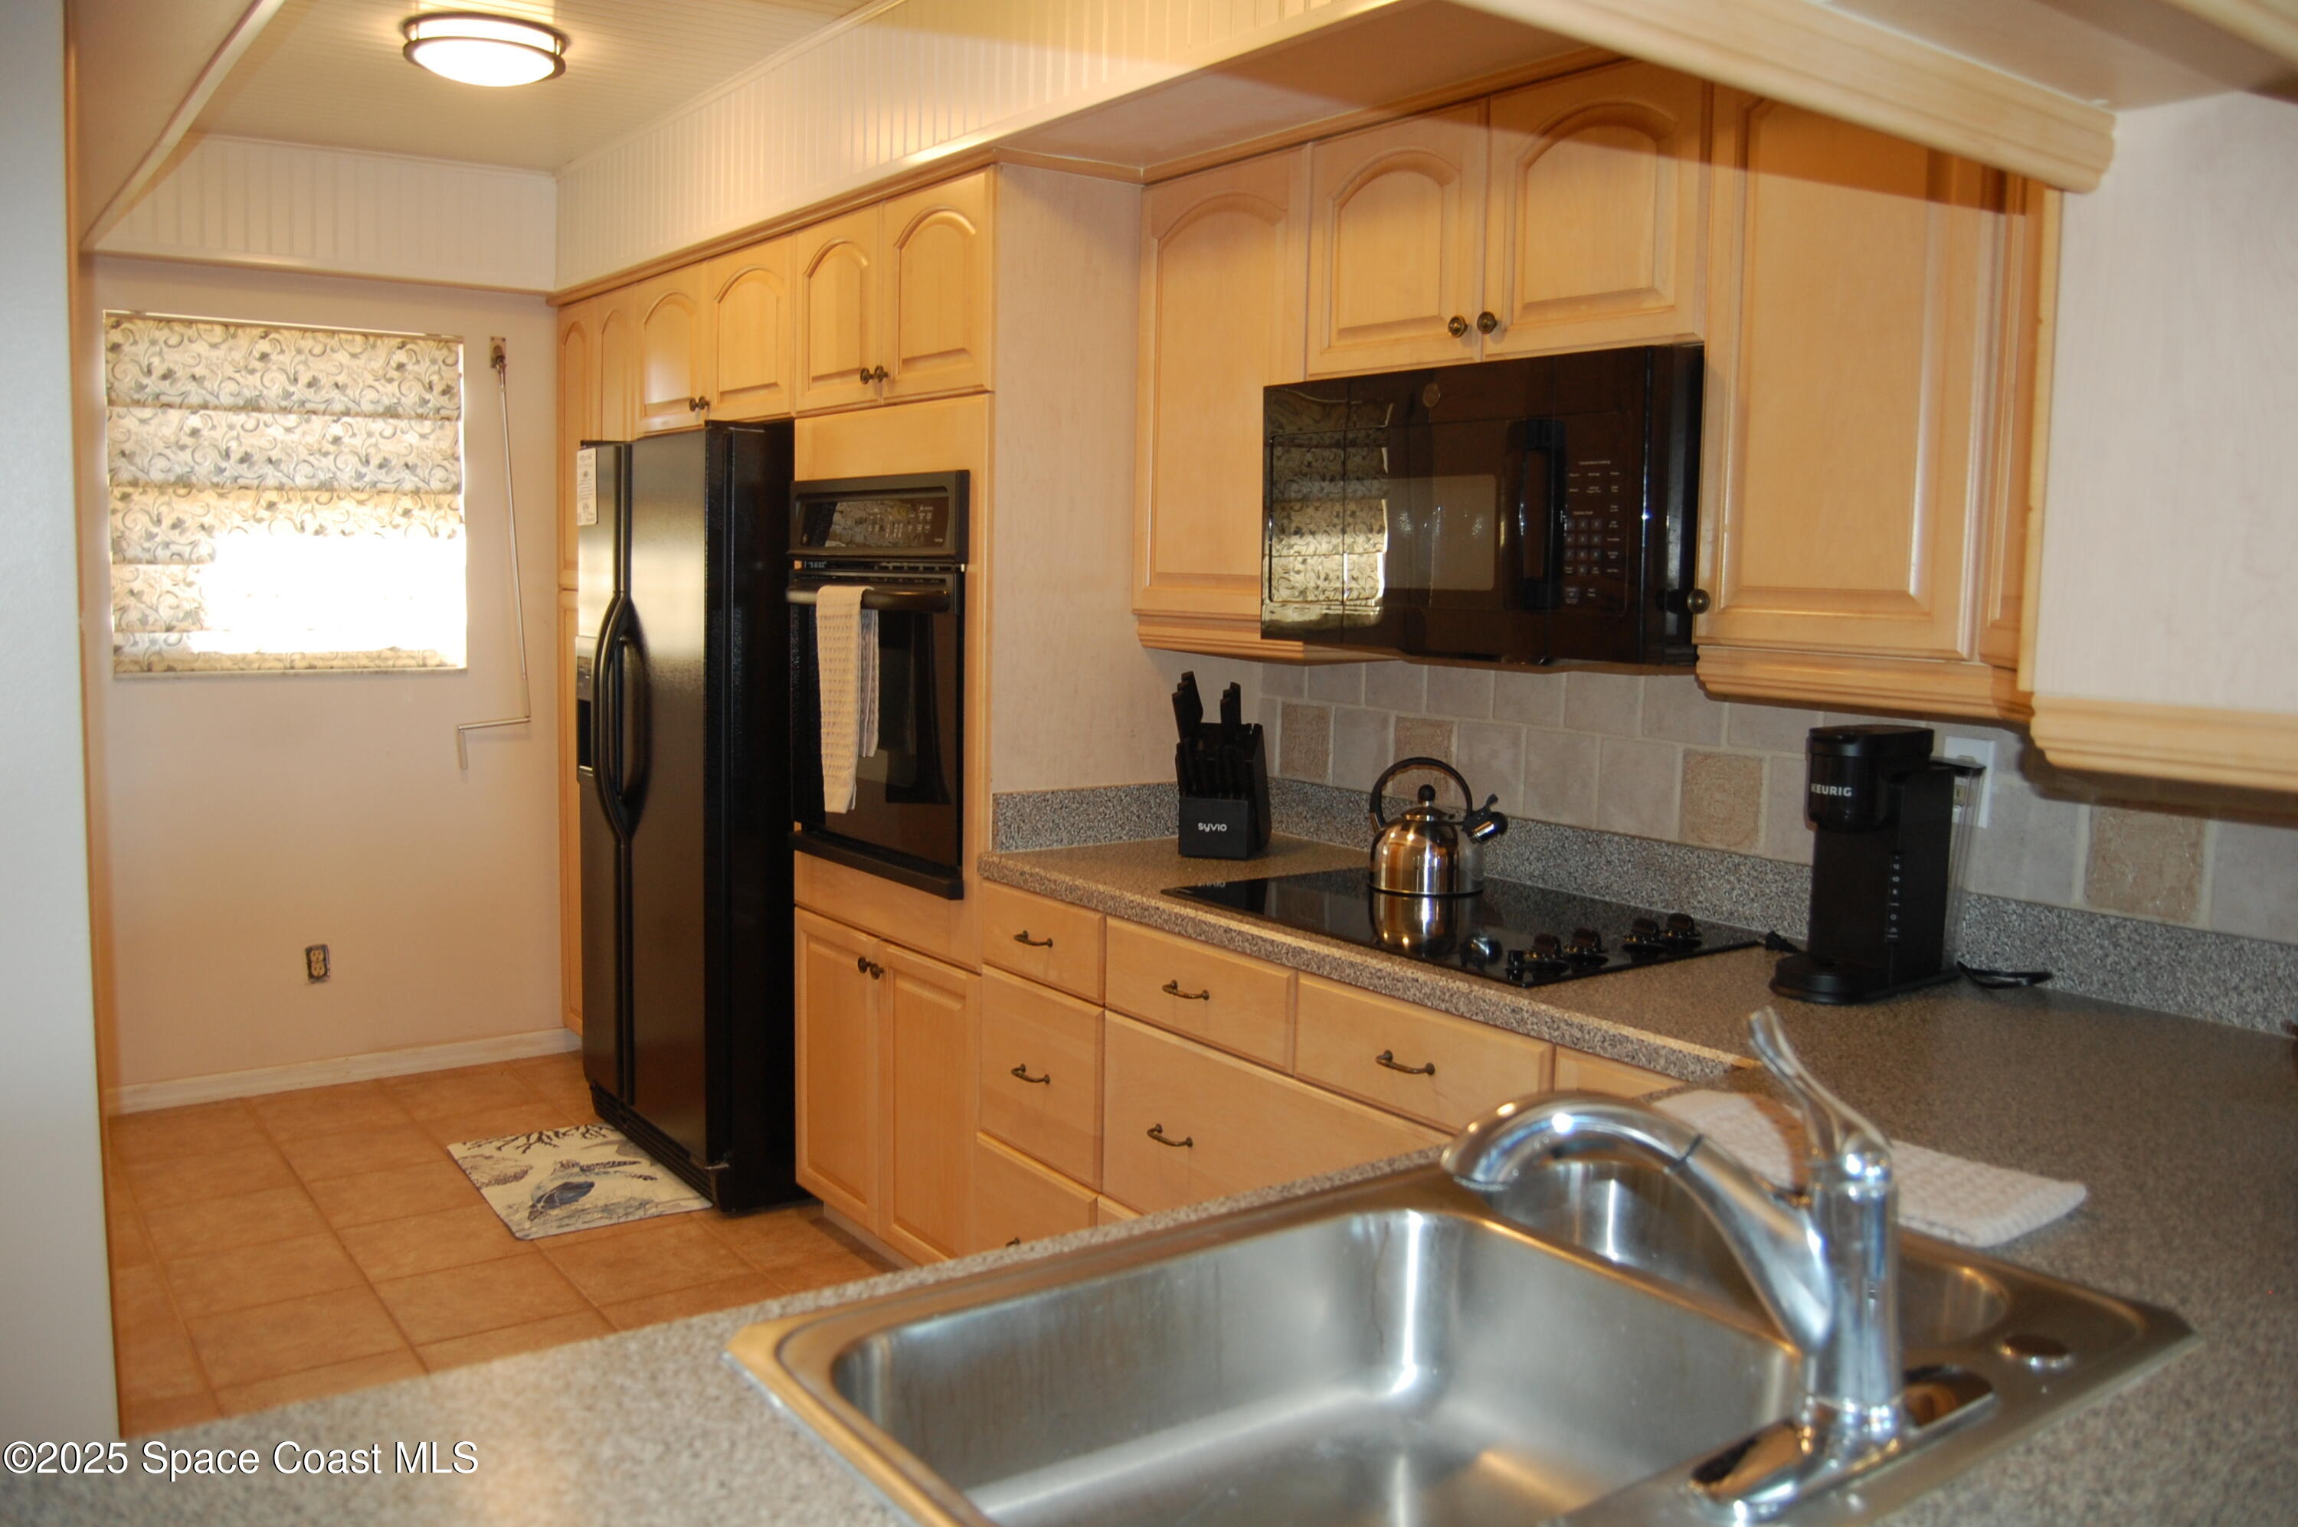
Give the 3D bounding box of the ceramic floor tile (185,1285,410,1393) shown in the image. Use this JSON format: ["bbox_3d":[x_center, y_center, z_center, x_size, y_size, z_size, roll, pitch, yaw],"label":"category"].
[{"bbox_3d":[-1.547,1.044,3.134,0.333,0.010,0.334,-3,8,-37],"label":"ceramic floor tile"}]

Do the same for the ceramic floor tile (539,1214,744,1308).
[{"bbox_3d":[-1.020,1.020,3.534,0.347,0.010,0.334,-3,8,-37],"label":"ceramic floor tile"}]

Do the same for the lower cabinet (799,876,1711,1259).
[{"bbox_3d":[0.167,0.669,3.010,0.620,0.889,2.274,-4,8,-37],"label":"lower cabinet"}]

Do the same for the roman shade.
[{"bbox_3d":[-2.184,-0.671,4.419,0.830,0.885,0.050,-3,8,-37],"label":"roman shade"}]

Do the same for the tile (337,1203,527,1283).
[{"bbox_3d":[-1.484,0.998,3.591,0.337,0.010,0.324,-3,8,-37],"label":"tile"}]

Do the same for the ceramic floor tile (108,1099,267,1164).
[{"bbox_3d":[-2.342,0.905,4.198,0.334,0.010,0.360,-3,8,-37],"label":"ceramic floor tile"}]

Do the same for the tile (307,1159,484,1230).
[{"bbox_3d":[-1.671,0.965,3.843,0.326,0.012,0.326,-3,8,-37],"label":"tile"}]

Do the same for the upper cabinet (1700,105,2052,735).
[{"bbox_3d":[0.971,-0.470,2.122,0.363,0.827,0.461,-3,8,-37],"label":"upper cabinet"}]

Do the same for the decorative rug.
[{"bbox_3d":[-1.334,0.949,3.976,0.410,0.010,0.680,-3,8,-37],"label":"decorative rug"}]

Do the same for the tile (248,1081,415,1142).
[{"bbox_3d":[-2.066,0.898,4.371,0.326,0.012,0.345,-3,8,-37],"label":"tile"}]

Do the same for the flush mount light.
[{"bbox_3d":[-1.313,-1.407,3.407,0.315,0.090,0.315,-4,8,-37],"label":"flush mount light"}]

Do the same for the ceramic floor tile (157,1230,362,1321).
[{"bbox_3d":[-1.739,1.013,3.389,0.326,0.012,0.326,-3,8,-37],"label":"ceramic floor tile"}]

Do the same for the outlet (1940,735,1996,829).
[{"bbox_3d":[1.079,0.025,2.270,0.008,0.115,0.070,-4,8,-37],"label":"outlet"}]

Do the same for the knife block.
[{"bbox_3d":[0.136,0.047,3.119,0.125,0.226,0.168,3,6,12],"label":"knife block"}]

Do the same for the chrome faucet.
[{"bbox_3d":[0.351,0.277,1.043,0.325,0.265,0.200,2,6,10],"label":"chrome faucet"}]

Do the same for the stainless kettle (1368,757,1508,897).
[{"bbox_3d":[0.483,0.096,2.842,0.232,0.216,0.195,3,6,9],"label":"stainless kettle"}]

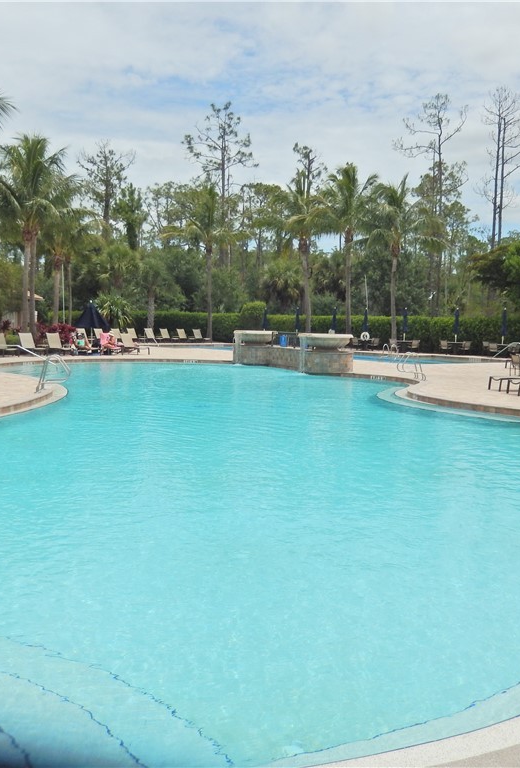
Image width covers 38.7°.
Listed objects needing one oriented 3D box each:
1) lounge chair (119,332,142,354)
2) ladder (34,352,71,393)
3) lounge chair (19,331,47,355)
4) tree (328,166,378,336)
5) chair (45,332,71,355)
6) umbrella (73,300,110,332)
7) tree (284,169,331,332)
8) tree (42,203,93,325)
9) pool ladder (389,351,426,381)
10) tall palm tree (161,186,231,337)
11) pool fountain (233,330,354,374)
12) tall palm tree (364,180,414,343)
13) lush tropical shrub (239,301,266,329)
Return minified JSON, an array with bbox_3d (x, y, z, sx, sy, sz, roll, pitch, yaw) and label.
[{"bbox_3d":[-6.523,-2.071,38.542,0.665,1.065,1.599,-4,6,-45],"label":"lounge chair"},{"bbox_3d":[-4.926,-0.256,17.702,0.850,0.880,0.650,0,5,-6],"label":"ladder"},{"bbox_3d":[-10.348,-1.787,33.786,0.680,1.000,1.700,-4,7,-45],"label":"lounge chair"},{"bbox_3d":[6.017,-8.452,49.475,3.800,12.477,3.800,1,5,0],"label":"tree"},{"bbox_3d":[-9.704,-1.932,36.122,1.606,1.061,0.665,5,6,42],"label":"chair"},{"bbox_3d":[-8.182,-2.735,35.909,1.850,2.600,1.850,1,5,0],"label":"umbrella"},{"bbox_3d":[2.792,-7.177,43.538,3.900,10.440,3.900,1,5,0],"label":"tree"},{"bbox_3d":[-11.605,-6.445,44.125,3.900,8.390,3.900,1,5,0],"label":"tree"},{"bbox_3d":[4.736,-0.541,23.062,0.760,0.870,0.600,0,5,-11],"label":"pool ladder"},{"bbox_3d":[-4.692,-9.566,58.905,6.000,12.400,6.000,1,5,0],"label":"tall palm tree"},{"bbox_3d":[1.173,-1.366,29.991,2.000,1.450,7.100,-2,5,-27],"label":"pool fountain"},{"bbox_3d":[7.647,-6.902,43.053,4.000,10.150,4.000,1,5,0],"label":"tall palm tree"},{"bbox_3d":[-0.617,-4.529,54.814,2.000,3.200,2.000,1,5,0],"label":"lush tropical shrub"}]

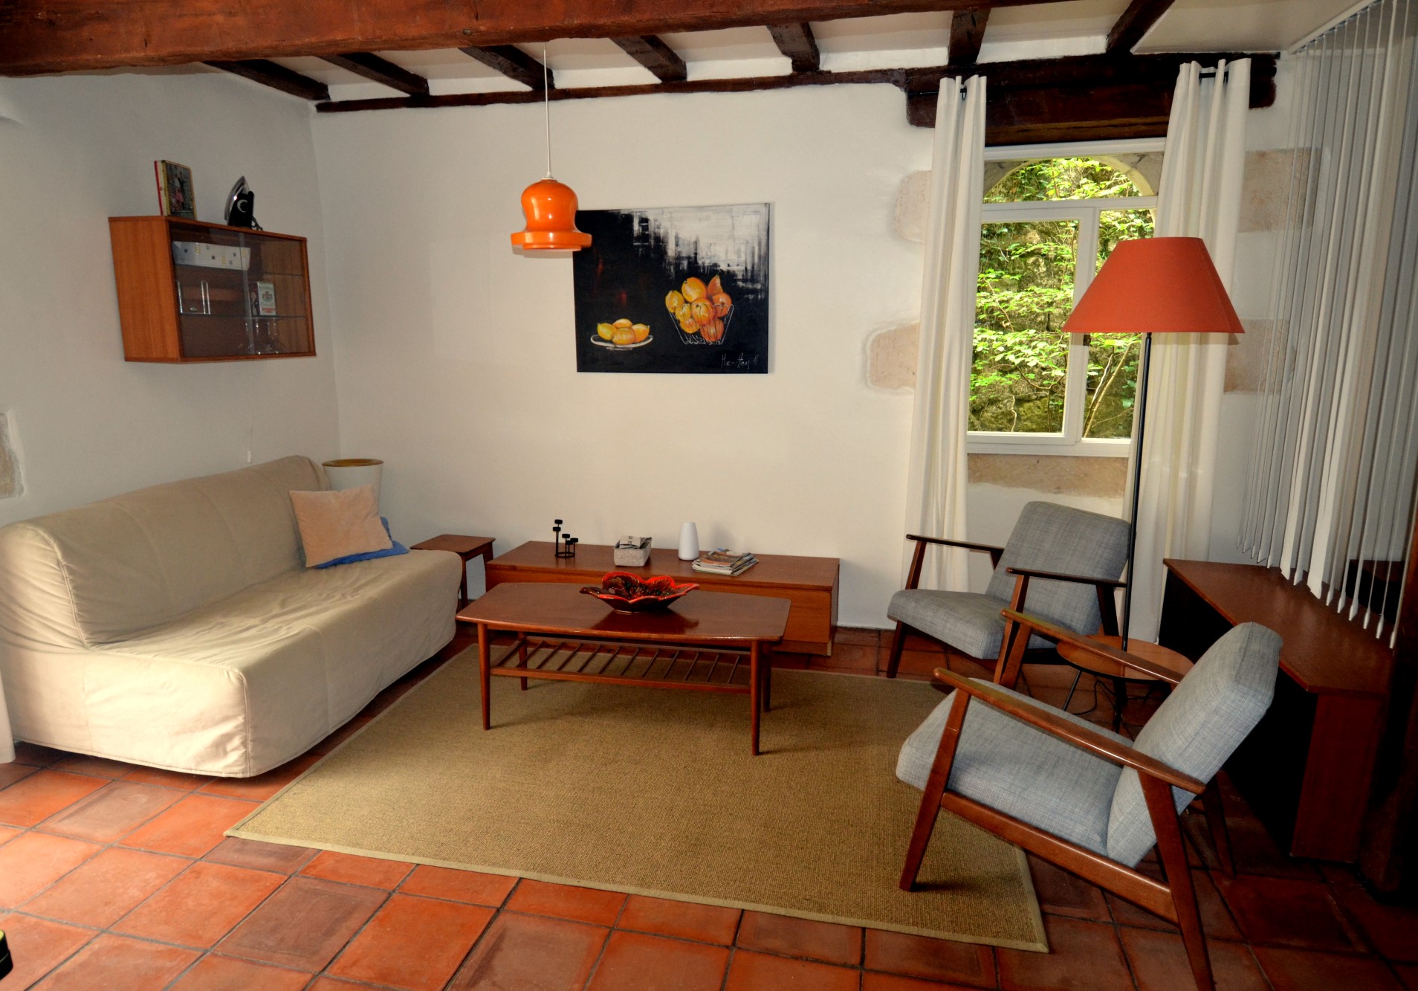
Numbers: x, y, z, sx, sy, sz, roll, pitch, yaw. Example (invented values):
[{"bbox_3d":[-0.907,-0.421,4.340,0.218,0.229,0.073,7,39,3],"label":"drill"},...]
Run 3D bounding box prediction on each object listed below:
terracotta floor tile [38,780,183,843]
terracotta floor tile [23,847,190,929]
[{"bbox_3d":[-1.947,1.039,2.569,0.317,0.020,0.282,2,12,12],"label":"terracotta floor tile"},{"bbox_3d":[-1.698,1.108,2.220,0.306,0.020,0.282,2,12,12],"label":"terracotta floor tile"}]

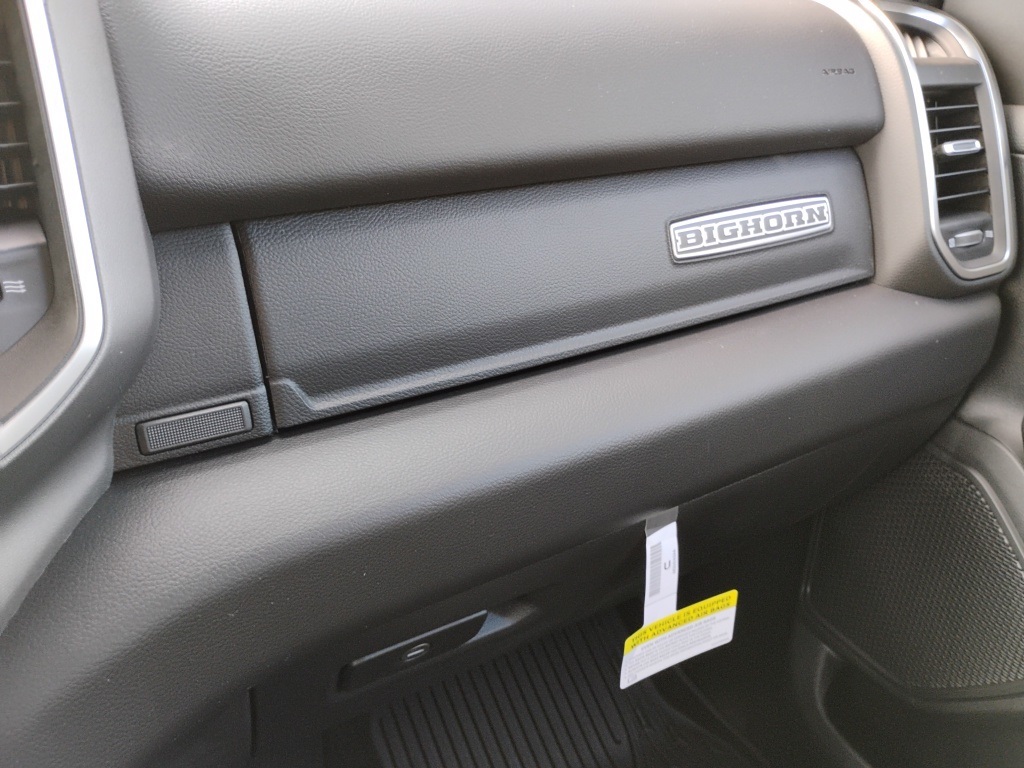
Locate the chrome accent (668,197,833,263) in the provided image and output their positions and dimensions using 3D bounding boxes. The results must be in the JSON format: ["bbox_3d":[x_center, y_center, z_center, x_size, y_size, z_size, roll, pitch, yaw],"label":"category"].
[{"bbox_3d":[0.180,-0.115,0.608,0.172,0.028,0.007,-15,12,-31],"label":"chrome accent"}]

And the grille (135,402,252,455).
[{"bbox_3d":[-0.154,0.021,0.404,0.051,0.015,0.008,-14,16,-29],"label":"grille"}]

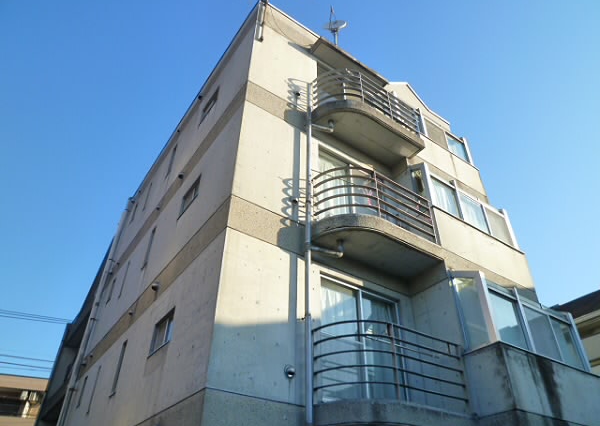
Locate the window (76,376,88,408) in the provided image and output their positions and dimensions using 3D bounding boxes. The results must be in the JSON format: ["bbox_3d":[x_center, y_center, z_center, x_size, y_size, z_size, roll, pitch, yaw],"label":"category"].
[{"bbox_3d":[-5.307,4.384,10.583,0.120,0.680,0.300,24,-42,-27],"label":"window"}]

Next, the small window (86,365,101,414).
[{"bbox_3d":[-4.564,3.918,9.606,0.120,1.030,0.170,24,-42,-27],"label":"small window"}]

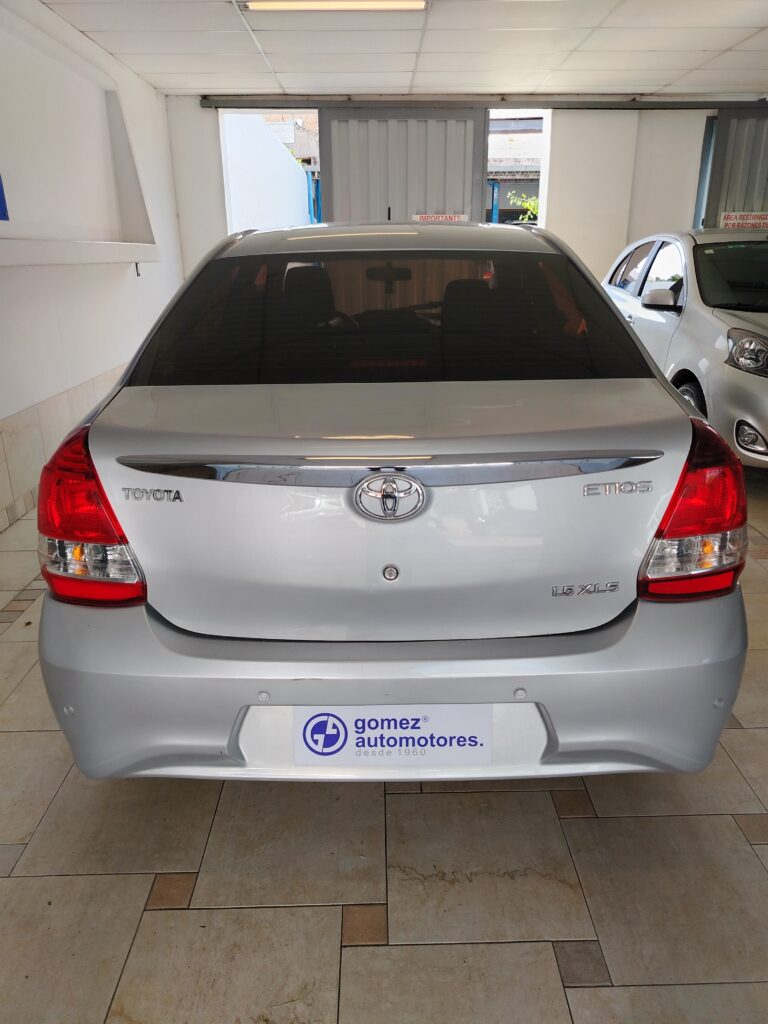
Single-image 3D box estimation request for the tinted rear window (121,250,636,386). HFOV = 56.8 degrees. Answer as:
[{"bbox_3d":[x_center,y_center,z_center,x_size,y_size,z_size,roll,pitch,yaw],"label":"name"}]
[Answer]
[{"bbox_3d":[0.016,-0.550,1.950,1.300,0.100,0.580,-1,51,0],"label":"tinted rear window"}]

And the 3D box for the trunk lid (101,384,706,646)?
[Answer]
[{"bbox_3d":[0.018,-0.031,1.597,1.310,0.440,0.540,-1,20,0],"label":"trunk lid"}]

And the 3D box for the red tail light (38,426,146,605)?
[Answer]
[{"bbox_3d":[-0.637,0.000,1.528,0.270,0.365,0.260,3,20,9],"label":"red tail light"}]

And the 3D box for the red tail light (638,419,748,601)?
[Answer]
[{"bbox_3d":[0.678,-0.018,1.544,0.270,0.365,0.260,-4,20,-9],"label":"red tail light"}]

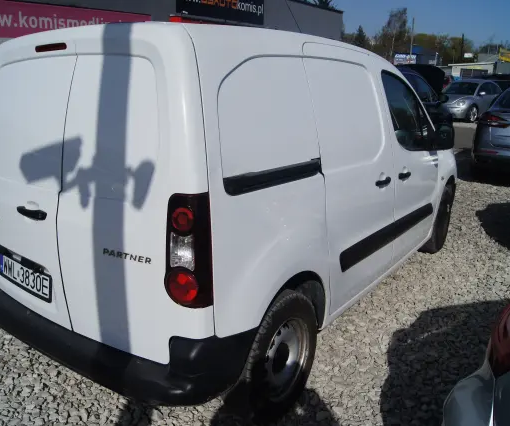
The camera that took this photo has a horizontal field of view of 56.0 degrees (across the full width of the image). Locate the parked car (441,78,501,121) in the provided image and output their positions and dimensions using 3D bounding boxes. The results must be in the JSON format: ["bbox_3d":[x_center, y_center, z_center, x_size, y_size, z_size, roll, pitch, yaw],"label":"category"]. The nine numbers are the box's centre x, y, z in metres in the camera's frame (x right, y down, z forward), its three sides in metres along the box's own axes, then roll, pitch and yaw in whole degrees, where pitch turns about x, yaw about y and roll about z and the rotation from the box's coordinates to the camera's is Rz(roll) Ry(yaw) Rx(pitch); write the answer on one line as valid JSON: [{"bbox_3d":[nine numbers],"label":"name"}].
[{"bbox_3d":[8.181,-4.317,18.196,4.100,1.500,1.730,-12,19,-37],"label":"parked car"}]

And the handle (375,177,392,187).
[{"bbox_3d":[0.777,-0.183,2.866,0.055,0.055,0.215,10,17,35],"label":"handle"}]

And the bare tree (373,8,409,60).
[{"bbox_3d":[21.021,-25.339,75.057,5.600,12.200,5.200,0,15,0],"label":"bare tree"}]

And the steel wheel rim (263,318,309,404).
[{"bbox_3d":[0.120,0.689,2.323,0.130,0.410,0.410,10,17,35],"label":"steel wheel rim"}]

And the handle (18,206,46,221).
[{"bbox_3d":[-1.027,0.007,2.204,0.215,0.058,0.055,10,17,35],"label":"handle"}]

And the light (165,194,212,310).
[{"bbox_3d":[-0.243,0.147,1.734,0.150,0.440,0.165,10,17,35],"label":"light"}]

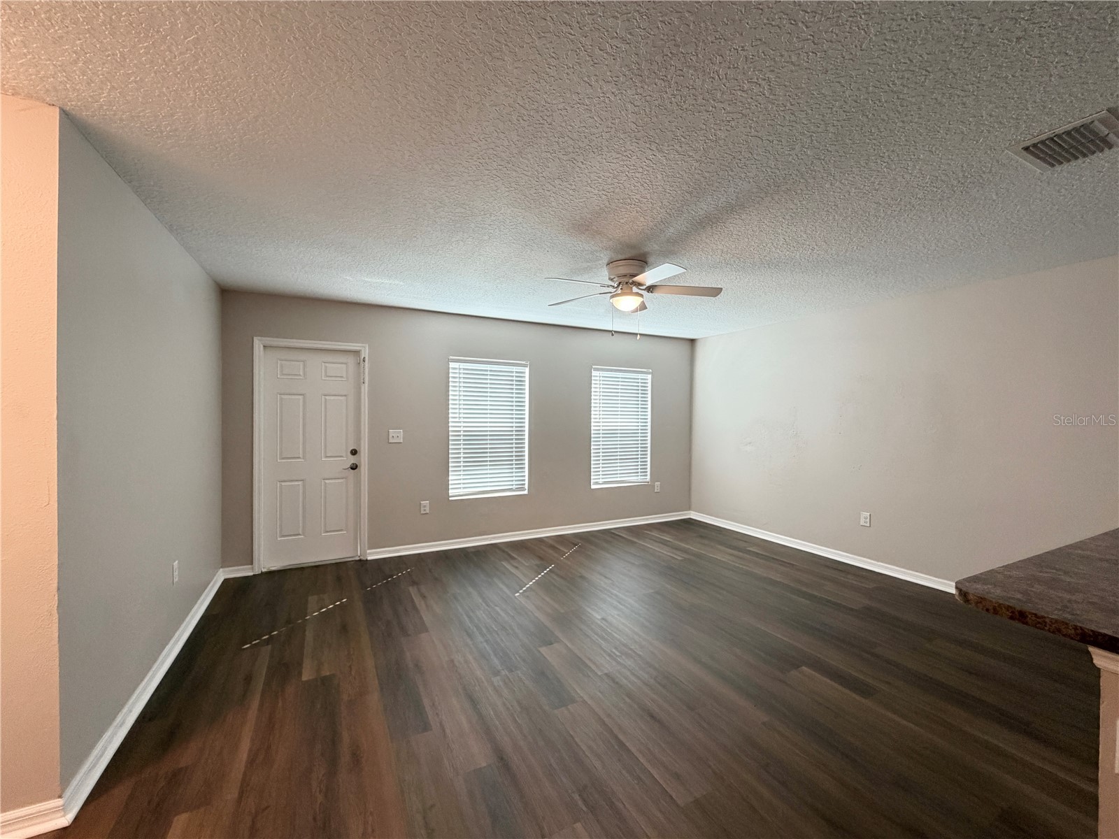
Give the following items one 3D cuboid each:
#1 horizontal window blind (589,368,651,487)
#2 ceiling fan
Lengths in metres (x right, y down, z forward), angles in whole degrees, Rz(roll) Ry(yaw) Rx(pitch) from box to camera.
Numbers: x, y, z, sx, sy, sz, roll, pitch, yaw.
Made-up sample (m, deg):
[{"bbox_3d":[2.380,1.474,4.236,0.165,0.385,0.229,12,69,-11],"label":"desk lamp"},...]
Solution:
[{"bbox_3d":[0.798,0.100,5.795,0.897,1.487,0.066,0,1,-27],"label":"horizontal window blind"},{"bbox_3d":[0.464,-0.914,3.130,1.295,0.309,1.295,0,1,-27],"label":"ceiling fan"}]

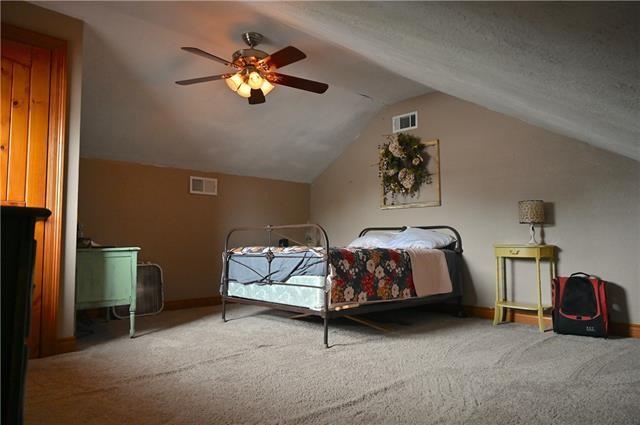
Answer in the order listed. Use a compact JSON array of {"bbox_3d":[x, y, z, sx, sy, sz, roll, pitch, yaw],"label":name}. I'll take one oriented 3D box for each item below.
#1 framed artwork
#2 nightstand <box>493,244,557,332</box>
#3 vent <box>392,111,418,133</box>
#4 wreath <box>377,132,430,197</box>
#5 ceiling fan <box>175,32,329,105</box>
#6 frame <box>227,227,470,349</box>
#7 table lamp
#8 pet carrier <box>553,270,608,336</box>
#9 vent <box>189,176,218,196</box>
[{"bbox_3d":[1.019,-0.414,4.952,0.038,0.731,0.842,3,-5,-42],"label":"framed artwork"},{"bbox_3d":[1.817,0.658,3.810,0.256,0.716,0.440,3,-5,-42],"label":"nightstand"},{"bbox_3d":[0.998,-1.063,5.029,0.023,0.203,0.356,3,-5,-42],"label":"vent"},{"bbox_3d":[0.960,-0.514,4.916,0.153,0.673,0.673,3,-5,-42],"label":"wreath"},{"bbox_3d":[-0.537,-1.149,3.362,1.247,0.490,1.247,3,-5,-42],"label":"ceiling fan"},{"bbox_3d":[0.266,0.602,4.278,1.920,0.906,1.499,3,-5,-42],"label":"frame"},{"bbox_3d":[1.887,0.104,3.773,0.200,0.383,0.200,3,-5,-42],"label":"table lamp"},{"bbox_3d":[2.135,0.747,3.502,0.356,0.493,0.237,-3,-5,35],"label":"pet carrier"},{"bbox_3d":[-1.382,-0.315,5.113,0.356,0.203,0.023,3,-5,-42],"label":"vent"}]

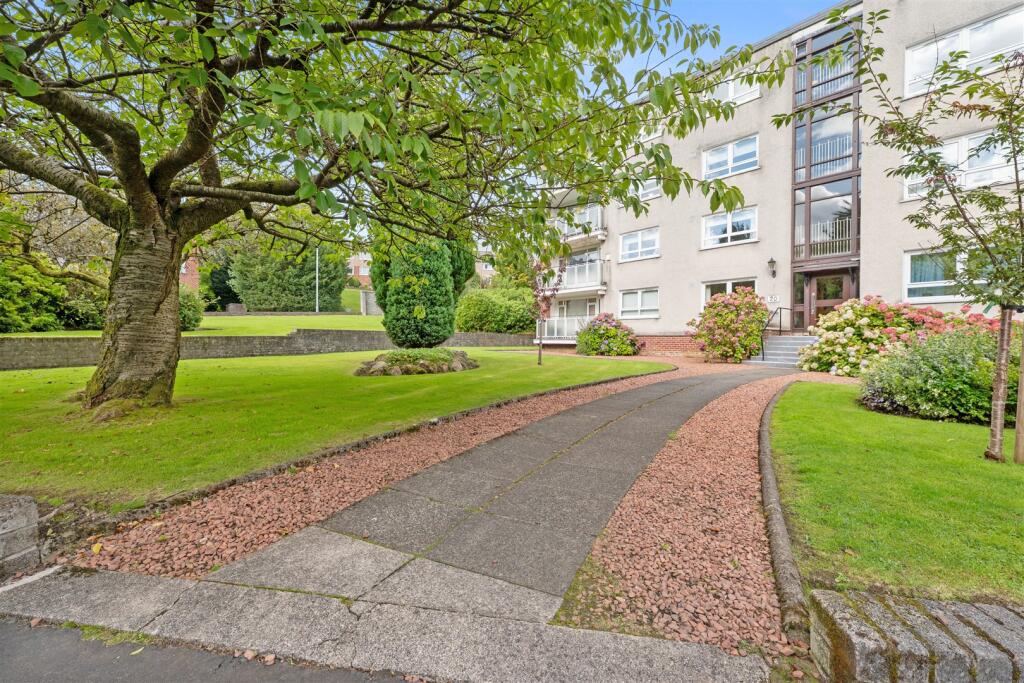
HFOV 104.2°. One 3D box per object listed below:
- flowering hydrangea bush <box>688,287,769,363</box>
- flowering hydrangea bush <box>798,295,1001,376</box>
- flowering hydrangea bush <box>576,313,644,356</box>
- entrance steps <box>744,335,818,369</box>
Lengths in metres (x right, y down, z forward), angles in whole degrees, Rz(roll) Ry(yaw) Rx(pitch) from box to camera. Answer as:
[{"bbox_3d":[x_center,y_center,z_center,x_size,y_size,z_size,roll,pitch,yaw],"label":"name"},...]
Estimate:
[{"bbox_3d":[7.663,-0.570,14.066,2.100,2.540,2.400,1,0,-44],"label":"flowering hydrangea bush"},{"bbox_3d":[9.116,-0.125,9.559,2.250,1.890,3.500,1,0,-44],"label":"flowering hydrangea bush"},{"bbox_3d":[4.426,-0.340,17.898,2.300,1.880,2.750,1,0,-44],"label":"flowering hydrangea bush"},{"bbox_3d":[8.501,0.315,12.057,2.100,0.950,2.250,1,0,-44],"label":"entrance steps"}]

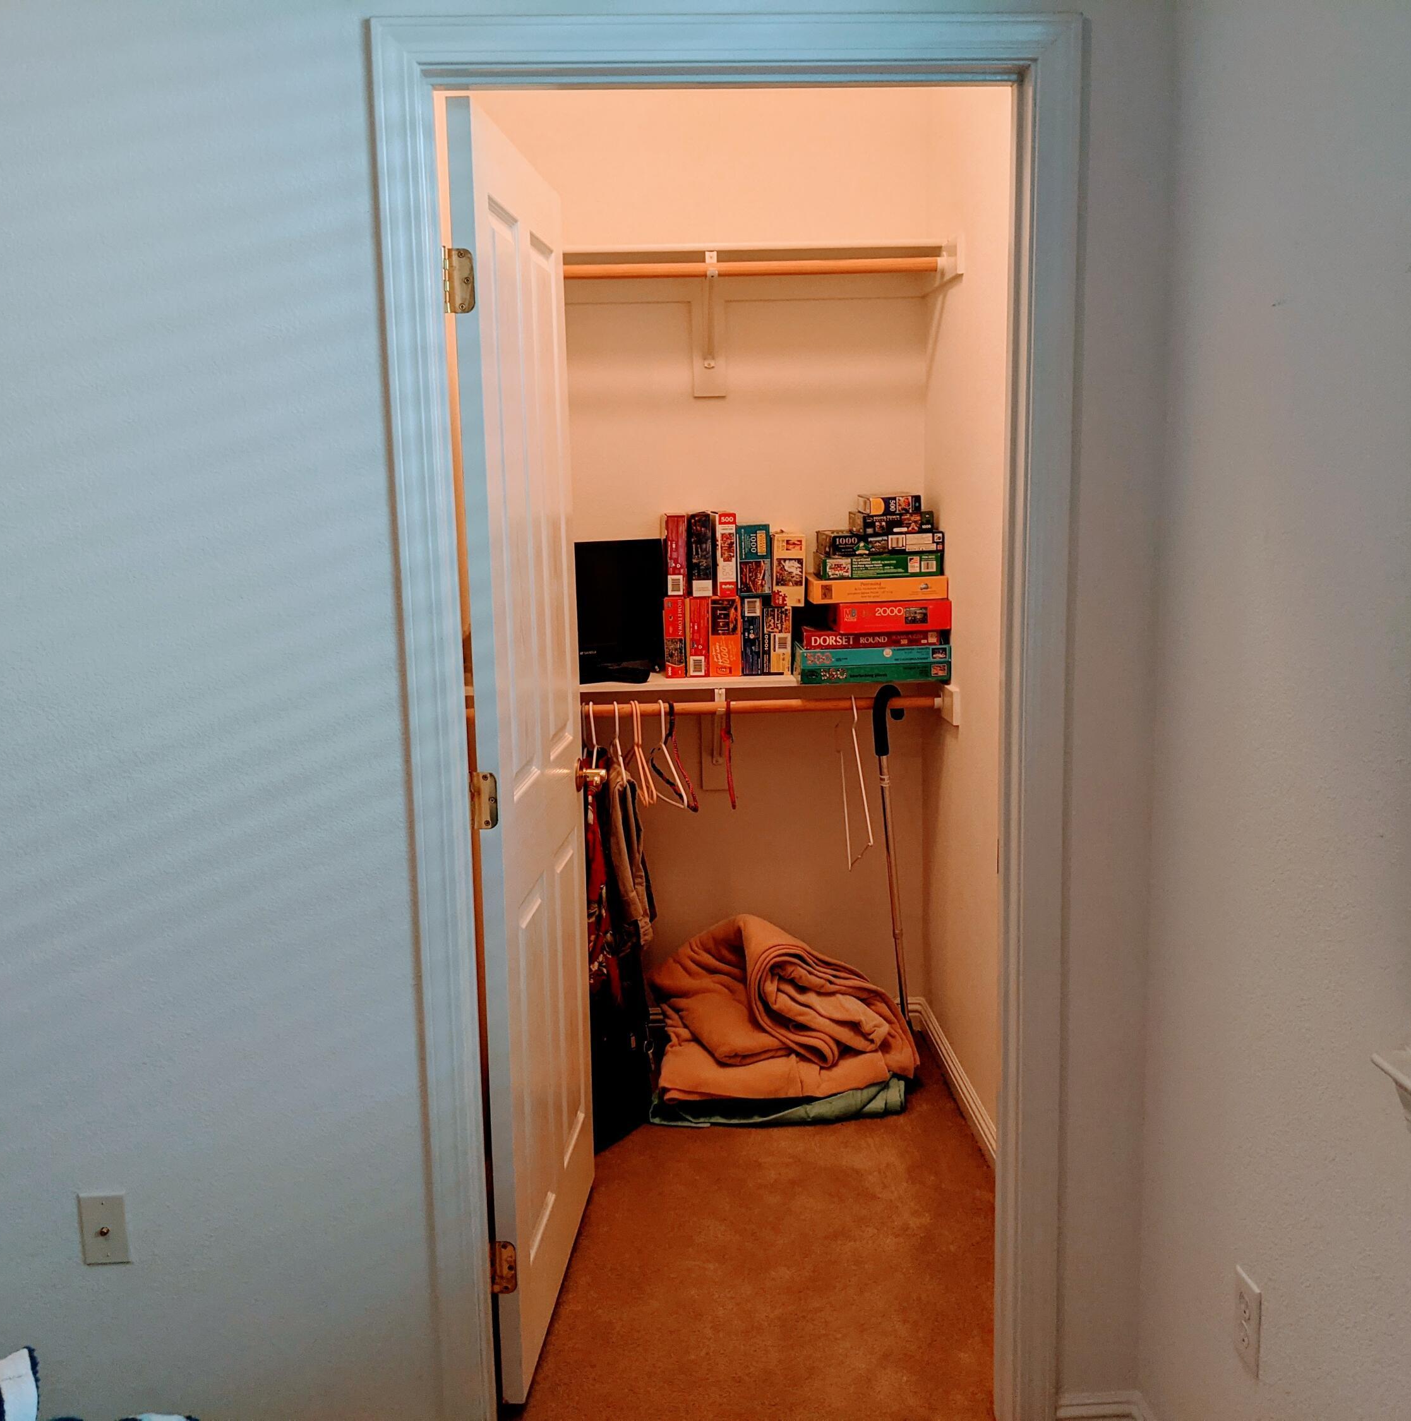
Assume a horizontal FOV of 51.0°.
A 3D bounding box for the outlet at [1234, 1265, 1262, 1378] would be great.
[{"bbox_3d":[0.681,0.769,1.859,0.008,0.115,0.070,-1,9,-2],"label":"outlet"}]

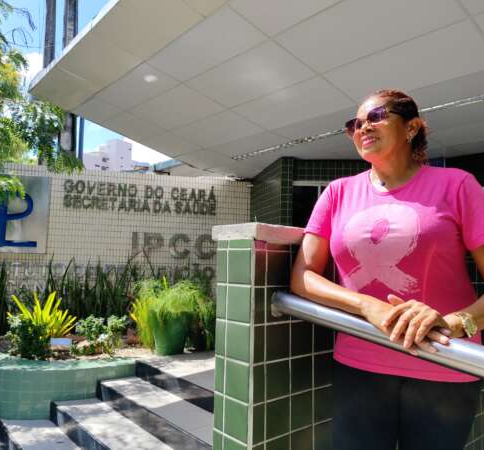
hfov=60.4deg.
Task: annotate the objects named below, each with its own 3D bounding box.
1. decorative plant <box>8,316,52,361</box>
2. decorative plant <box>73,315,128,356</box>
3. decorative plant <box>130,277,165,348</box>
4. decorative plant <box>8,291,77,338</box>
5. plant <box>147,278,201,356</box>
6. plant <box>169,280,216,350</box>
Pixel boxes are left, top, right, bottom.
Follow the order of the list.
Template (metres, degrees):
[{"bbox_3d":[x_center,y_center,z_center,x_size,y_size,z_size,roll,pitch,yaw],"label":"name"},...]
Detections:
[{"bbox_3d":[-2.412,1.271,4.700,0.480,0.460,0.460,3,-5,-27],"label":"decorative plant"},{"bbox_3d":[-1.674,1.307,4.920,0.640,0.430,0.500,3,-5,-19],"label":"decorative plant"},{"bbox_3d":[-1.170,1.096,5.150,0.480,0.820,0.480,2,-5,-13],"label":"decorative plant"},{"bbox_3d":[-2.542,1.140,5.300,0.850,0.630,0.750,3,-5,-26],"label":"decorative plant"},{"bbox_3d":[-0.792,1.085,4.880,0.600,0.820,0.580,2,-5,-9],"label":"plant"},{"bbox_3d":[-0.581,1.131,5.200,0.600,0.840,0.580,2,-4,-6],"label":"plant"}]

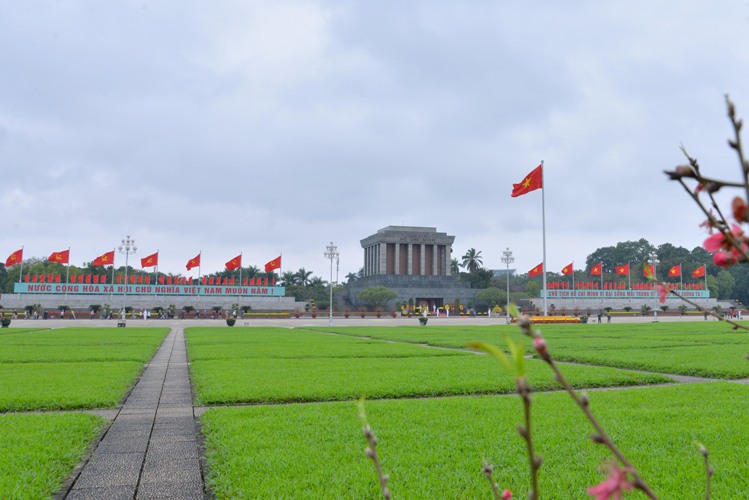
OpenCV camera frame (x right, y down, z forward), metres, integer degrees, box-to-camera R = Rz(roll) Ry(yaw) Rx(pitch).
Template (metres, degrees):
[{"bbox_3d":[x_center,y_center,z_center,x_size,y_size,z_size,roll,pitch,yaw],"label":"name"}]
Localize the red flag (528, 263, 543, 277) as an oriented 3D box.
[{"bbox_3d":[37.179,4.613,115.000,3.207,3.346,0.800,2,-7,-13],"label":"red flag"}]

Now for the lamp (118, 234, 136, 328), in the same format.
[{"bbox_3d":[-29.568,3.708,60.000,2.100,10.691,2.100,2,-7,-14],"label":"lamp"}]

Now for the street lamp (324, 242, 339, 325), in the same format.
[{"bbox_3d":[-5.607,4.509,65.500,1.950,10.761,1.950,2,-7,-14],"label":"street lamp"}]

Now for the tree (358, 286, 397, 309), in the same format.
[{"bbox_3d":[0.634,10.273,104.000,8.120,4.982,8.120,0,-7,0],"label":"tree"}]

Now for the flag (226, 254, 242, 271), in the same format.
[{"bbox_3d":[-27.923,2.549,99.500,3.031,3.166,0.800,2,-7,-13],"label":"flag"}]

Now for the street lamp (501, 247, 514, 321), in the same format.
[{"bbox_3d":[17.664,4.758,66.180,1.700,10.180,1.700,2,-7,-14],"label":"street lamp"}]

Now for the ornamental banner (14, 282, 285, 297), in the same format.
[{"bbox_3d":[-42.202,7.819,97.367,48.900,1.900,0.300,2,-7,-14],"label":"ornamental banner"}]

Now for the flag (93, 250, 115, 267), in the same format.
[{"bbox_3d":[-51.444,1.656,95.101,3.800,2.900,0.700,2,-7,-14],"label":"flag"}]

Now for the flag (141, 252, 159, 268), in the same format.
[{"bbox_3d":[-43.635,2.000,97.000,3.300,2.950,0.700,2,-7,-14],"label":"flag"}]

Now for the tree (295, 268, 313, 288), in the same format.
[{"bbox_3d":[-20.205,12.164,141.163,5.300,13.740,5.300,2,-7,-15],"label":"tree"}]

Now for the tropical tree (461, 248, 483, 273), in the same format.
[{"bbox_3d":[28.648,9.802,148.752,6.300,20.480,6.300,2,-7,-15],"label":"tropical tree"}]

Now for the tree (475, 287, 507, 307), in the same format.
[{"bbox_3d":[25.585,10.843,110.000,7.267,5.325,7.267,2,-7,-14],"label":"tree"}]

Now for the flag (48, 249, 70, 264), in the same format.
[{"bbox_3d":[-58.045,1.298,92.000,3.101,2.626,0.800,2,-7,-13],"label":"flag"}]

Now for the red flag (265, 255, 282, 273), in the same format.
[{"bbox_3d":[-20.755,2.980,102.647,3.300,3.200,0.700,2,-7,-14],"label":"red flag"}]

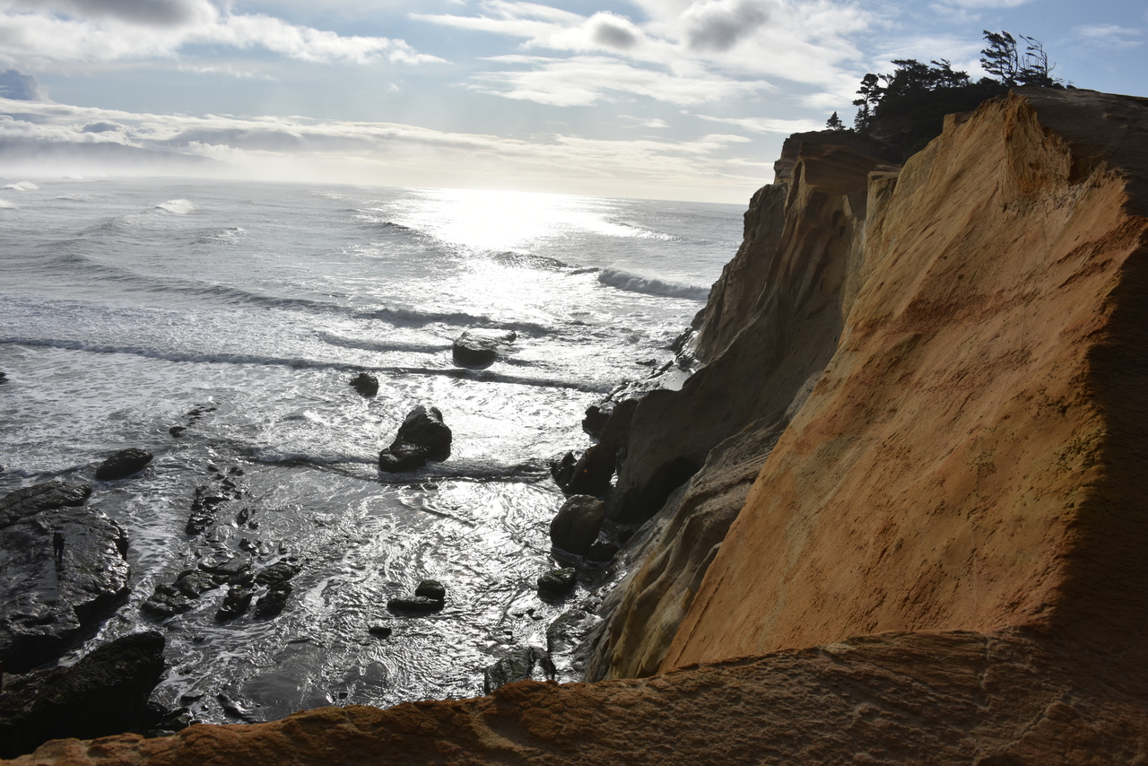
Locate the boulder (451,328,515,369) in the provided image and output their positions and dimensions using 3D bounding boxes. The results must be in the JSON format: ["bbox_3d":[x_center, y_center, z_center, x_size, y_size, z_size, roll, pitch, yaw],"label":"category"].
[{"bbox_3d":[-12.339,-4.718,121.971,8.518,4.370,6.814,3,12,0],"label":"boulder"}]

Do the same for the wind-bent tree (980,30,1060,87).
[{"bbox_3d":[39.972,-29.045,80.000,7.000,5.100,4.800,3,12,0],"label":"wind-bent tree"}]

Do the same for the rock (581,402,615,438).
[{"bbox_3d":[2.664,3.773,88.637,3.791,3.131,3.222,3,12,0],"label":"rock"}]

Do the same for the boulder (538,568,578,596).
[{"bbox_3d":[-1.058,11.934,54.172,2.386,1.104,1.909,3,12,0],"label":"boulder"}]

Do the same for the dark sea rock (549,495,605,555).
[{"bbox_3d":[0.270,9.511,59.883,3.807,3.604,3.350,3,12,0],"label":"dark sea rock"}]

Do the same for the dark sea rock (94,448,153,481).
[{"bbox_3d":[-35.283,6.380,70.063,2.569,1.887,4.111,10,14,29],"label":"dark sea rock"}]

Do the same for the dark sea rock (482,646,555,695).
[{"bbox_3d":[-2.623,13.879,42.347,3.316,2.050,2.819,3,12,0],"label":"dark sea rock"}]

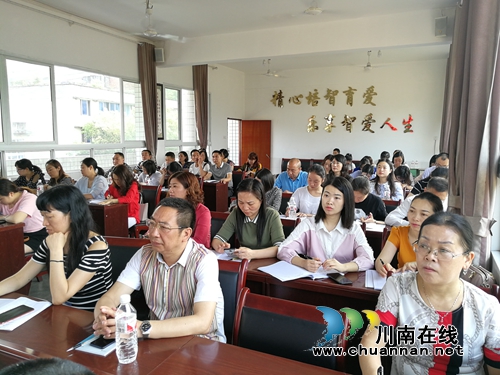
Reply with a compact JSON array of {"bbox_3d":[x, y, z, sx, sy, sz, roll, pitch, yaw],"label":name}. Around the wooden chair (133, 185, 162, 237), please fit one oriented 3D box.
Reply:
[{"bbox_3d":[-1.392,0.400,4.800,0.520,0.900,0.580,4,9,27],"label":"wooden chair"}]

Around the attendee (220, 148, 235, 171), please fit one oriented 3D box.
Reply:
[{"bbox_3d":[-0.467,-0.113,7.483,0.500,1.220,0.720,7,10,41],"label":"attendee"}]

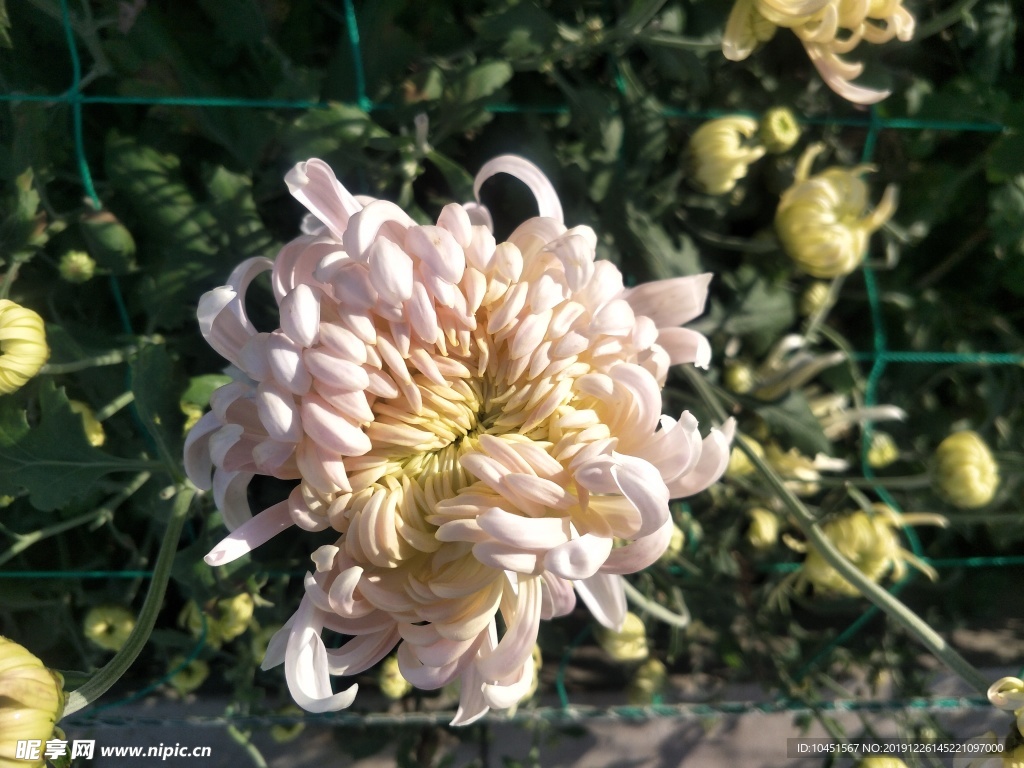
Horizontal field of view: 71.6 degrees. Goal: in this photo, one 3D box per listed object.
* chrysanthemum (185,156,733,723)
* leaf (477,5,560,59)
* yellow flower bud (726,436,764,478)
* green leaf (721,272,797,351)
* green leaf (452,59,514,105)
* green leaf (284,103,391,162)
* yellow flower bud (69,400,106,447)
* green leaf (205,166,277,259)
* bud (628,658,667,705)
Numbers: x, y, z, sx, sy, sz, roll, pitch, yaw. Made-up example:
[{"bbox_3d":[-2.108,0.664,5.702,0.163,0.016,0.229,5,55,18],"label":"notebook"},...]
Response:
[{"bbox_3d":[-0.018,0.019,0.245,0.186,0.188,0.115,0,-14,0],"label":"chrysanthemum"},{"bbox_3d":[0.003,-0.208,0.420,0.049,0.033,0.024,0,32,0],"label":"leaf"},{"bbox_3d":[0.118,0.037,0.360,0.021,0.021,0.021,0,30,0],"label":"yellow flower bud"},{"bbox_3d":[0.139,-0.040,0.400,0.041,0.045,0.019,0,23,0],"label":"green leaf"},{"bbox_3d":[-0.016,-0.157,0.370,0.035,0.010,0.021,-31,65,-16],"label":"green leaf"},{"bbox_3d":[-0.088,-0.128,0.360,0.053,0.012,0.034,-4,60,-2],"label":"green leaf"},{"bbox_3d":[-0.210,0.019,0.350,0.019,0.021,0.019,0,30,0],"label":"yellow flower bud"},{"bbox_3d":[-0.138,-0.087,0.360,0.036,0.012,0.050,-4,60,-3],"label":"green leaf"},{"bbox_3d":[0.078,0.172,0.410,0.021,0.024,0.021,0,30,0],"label":"bud"}]

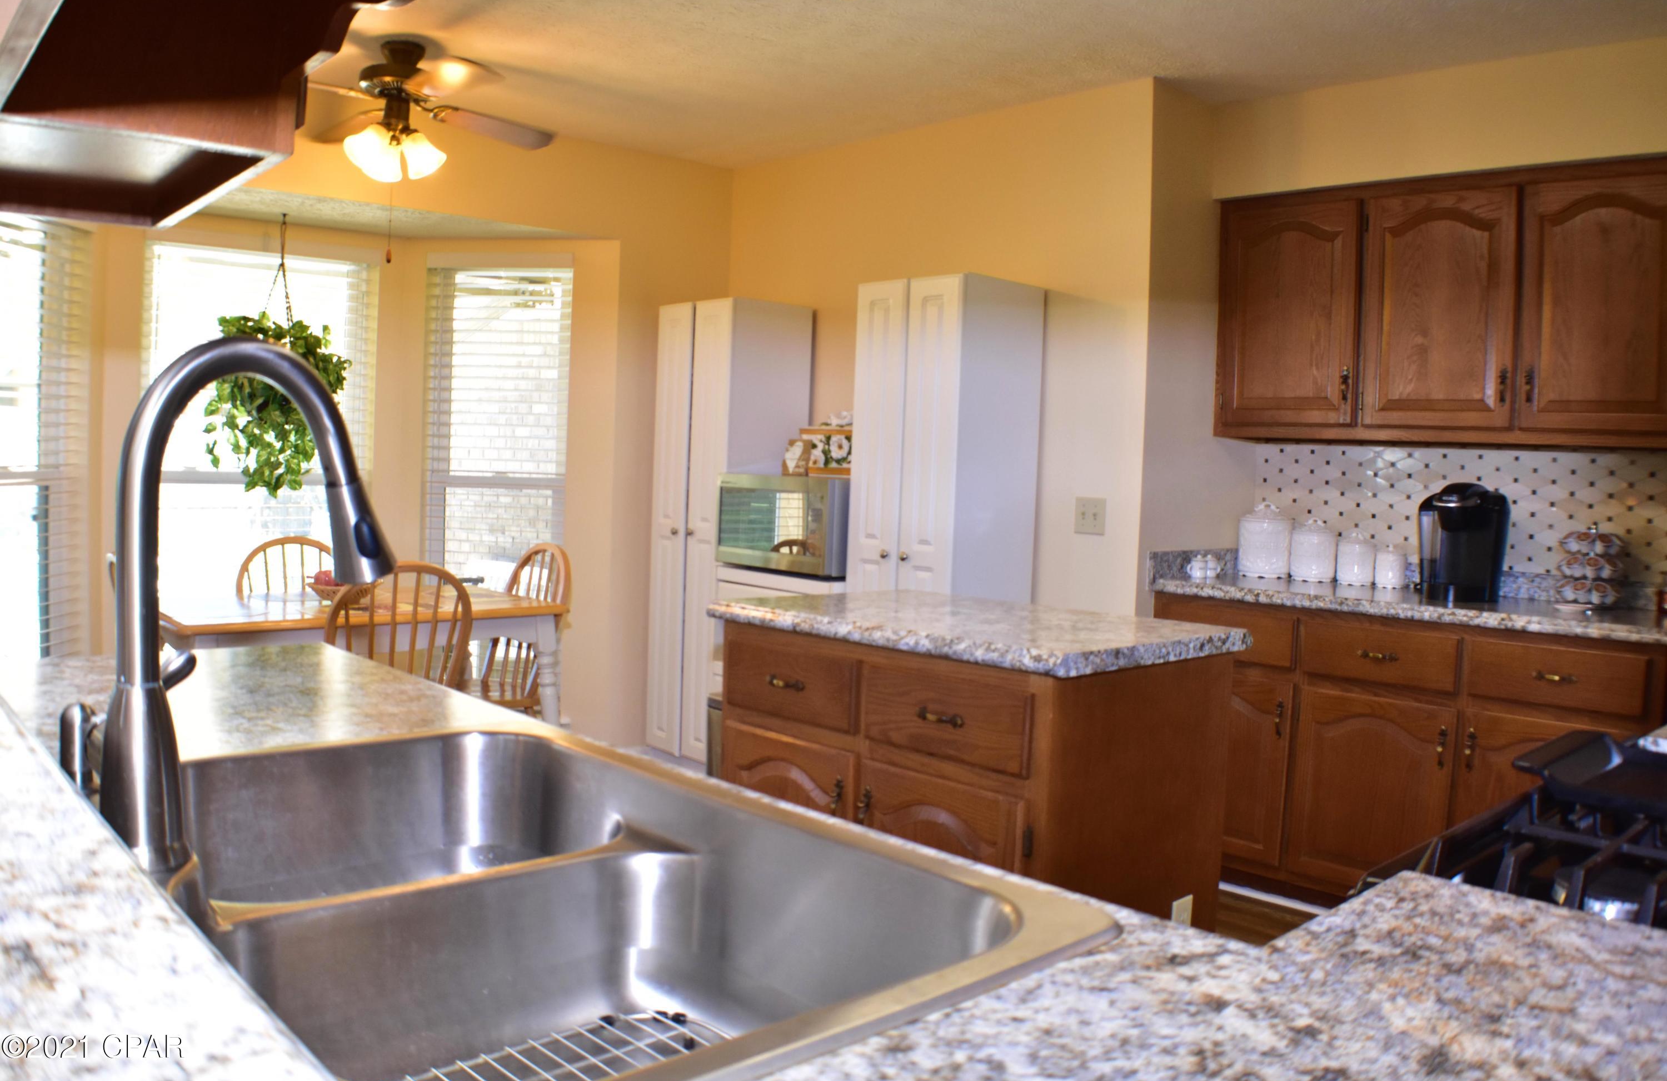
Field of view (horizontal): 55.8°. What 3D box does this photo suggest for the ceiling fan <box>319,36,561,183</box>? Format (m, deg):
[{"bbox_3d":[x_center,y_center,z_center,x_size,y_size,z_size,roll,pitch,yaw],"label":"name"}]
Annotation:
[{"bbox_3d":[-1.311,-1.295,4.780,1.140,0.420,1.140,0,4,-36],"label":"ceiling fan"}]

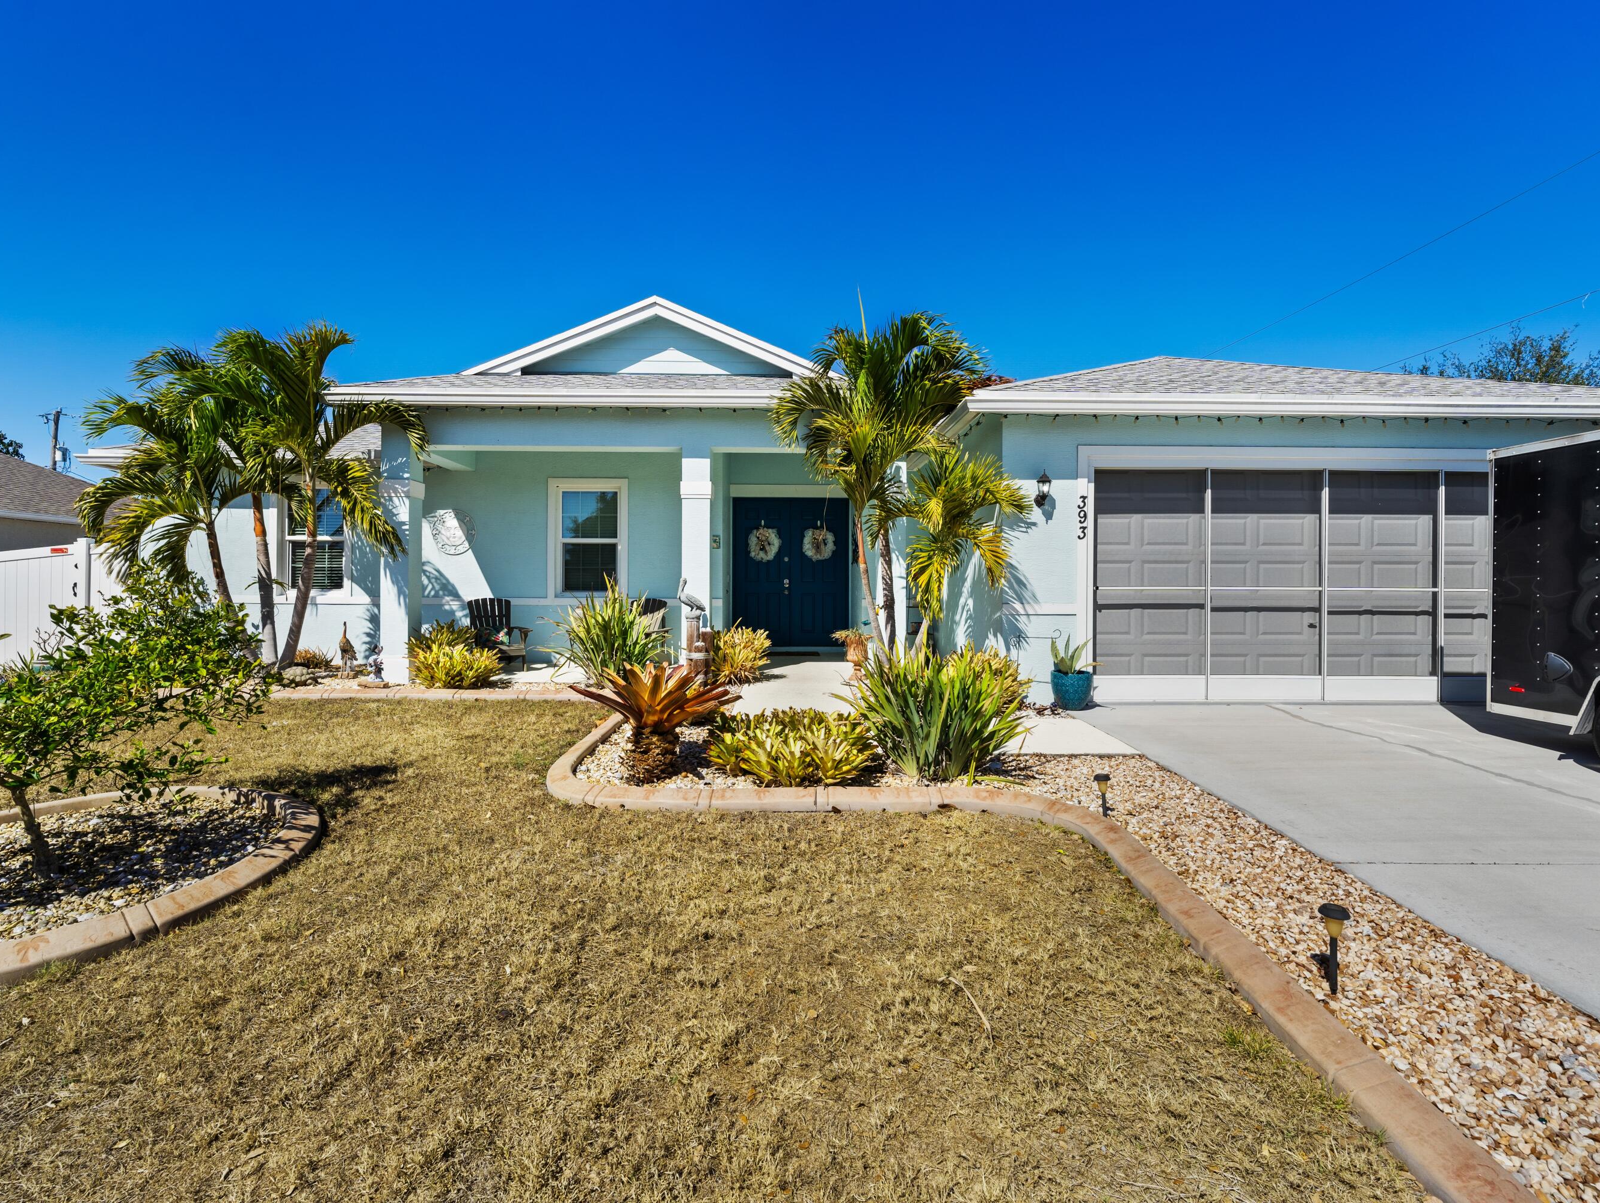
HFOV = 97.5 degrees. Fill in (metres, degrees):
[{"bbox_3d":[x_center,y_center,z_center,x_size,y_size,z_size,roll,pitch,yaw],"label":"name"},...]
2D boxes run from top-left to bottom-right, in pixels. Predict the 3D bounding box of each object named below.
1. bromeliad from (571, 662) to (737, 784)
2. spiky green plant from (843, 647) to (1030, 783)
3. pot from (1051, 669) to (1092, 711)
[{"bbox_3d":[-0.960,0.790,4.660,1.090,0.760,1.020,0,0,0],"label":"bromeliad"},{"bbox_3d":[0.985,0.800,5.080,1.300,0.930,1.080,0,0,0],"label":"spiky green plant"},{"bbox_3d":[2.640,0.865,6.830,0.400,0.360,0.400,0,0,0],"label":"pot"}]

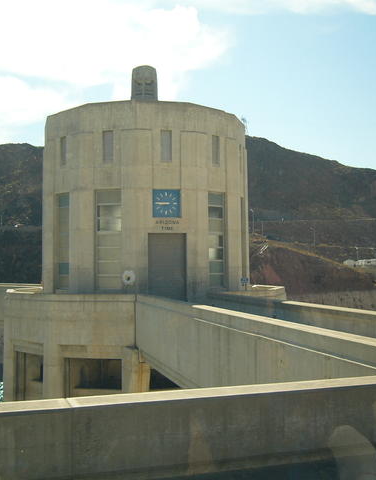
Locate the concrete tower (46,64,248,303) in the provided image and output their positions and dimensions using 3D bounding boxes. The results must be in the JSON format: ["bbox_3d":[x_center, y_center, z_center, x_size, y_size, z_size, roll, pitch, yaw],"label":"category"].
[{"bbox_3d":[-2.880,-3.828,44.138,13.900,15.900,13.900,1,-3,-14],"label":"concrete tower"}]

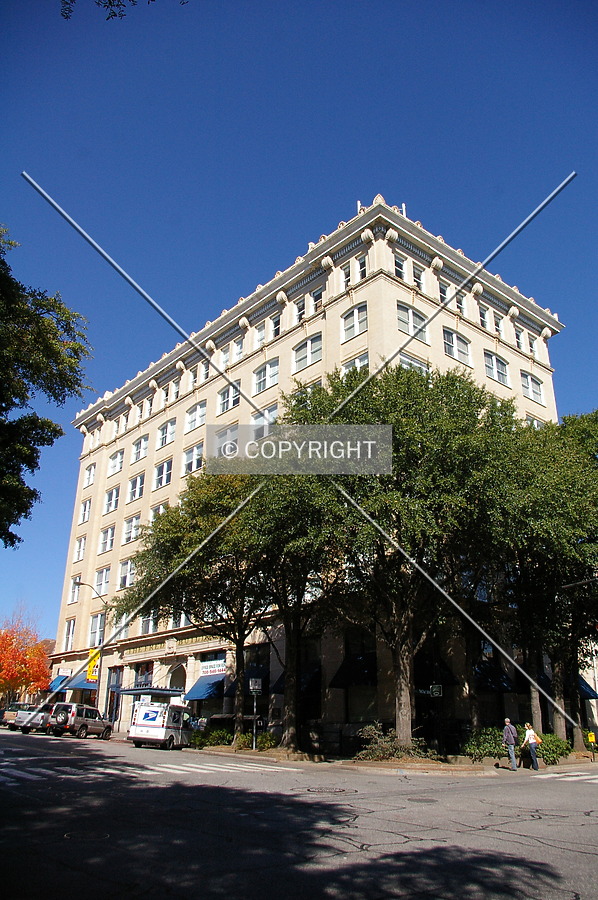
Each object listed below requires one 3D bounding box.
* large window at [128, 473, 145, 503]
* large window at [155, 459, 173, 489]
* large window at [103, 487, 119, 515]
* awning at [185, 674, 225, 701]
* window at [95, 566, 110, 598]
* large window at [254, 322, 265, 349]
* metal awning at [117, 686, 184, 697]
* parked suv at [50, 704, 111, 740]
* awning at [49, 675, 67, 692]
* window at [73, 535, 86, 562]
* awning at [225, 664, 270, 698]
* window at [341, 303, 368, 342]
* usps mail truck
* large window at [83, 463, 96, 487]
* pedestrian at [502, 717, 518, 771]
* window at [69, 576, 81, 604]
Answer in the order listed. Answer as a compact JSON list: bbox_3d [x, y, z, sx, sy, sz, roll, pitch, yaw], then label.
[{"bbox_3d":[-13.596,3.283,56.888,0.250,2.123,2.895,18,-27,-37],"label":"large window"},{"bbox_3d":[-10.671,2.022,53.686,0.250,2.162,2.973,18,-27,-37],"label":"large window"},{"bbox_3d":[-17.842,4.796,64.578,0.260,2.516,3.043,18,-28,-37],"label":"large window"},{"bbox_3d":[-6.229,15.593,44.323,1.312,1.547,2.968,18,-28,-37],"label":"awning"},{"bbox_3d":[-17.893,12.085,61.648,0.260,2.654,3.043,18,-28,-37],"label":"window"},{"bbox_3d":[-2.715,-8.315,49.138,0.250,1.638,1.010,18,-28,-38],"label":"large window"},{"bbox_3d":[-9.659,15.951,44.515,2.530,0.380,3.850,20,-30,-38],"label":"metal awning"},{"bbox_3d":[-13.150,16.500,40.950,1.880,1.920,4.600,-5,-23,14],"label":"parked suv"},{"bbox_3d":[-20.455,19.738,57.060,1.000,1.400,2.100,20,-30,-38],"label":"awning"},{"bbox_3d":[-20.622,9.512,63.963,0.250,2.100,2.200,18,-28,-38],"label":"window"},{"bbox_3d":[-3.139,13.791,40.076,1.150,1.600,2.870,18,-28,-38],"label":"awning"},{"bbox_3d":[3.443,-7.749,41.016,0.250,2.150,2.270,18,-28,-38],"label":"window"},{"bbox_3d":[-6.900,14.450,35.100,1.950,2.180,4.450,-4,-24,13],"label":"usps mail truck"},{"bbox_3d":[-21.606,2.892,70.118,0.260,2.457,2.317,18,-28,-37],"label":"large window"},{"bbox_3d":[7.758,10.787,24.698,0.500,1.770,0.400,11,-24,-26],"label":"pedestrian"},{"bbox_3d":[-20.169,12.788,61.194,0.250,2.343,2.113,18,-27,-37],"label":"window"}]

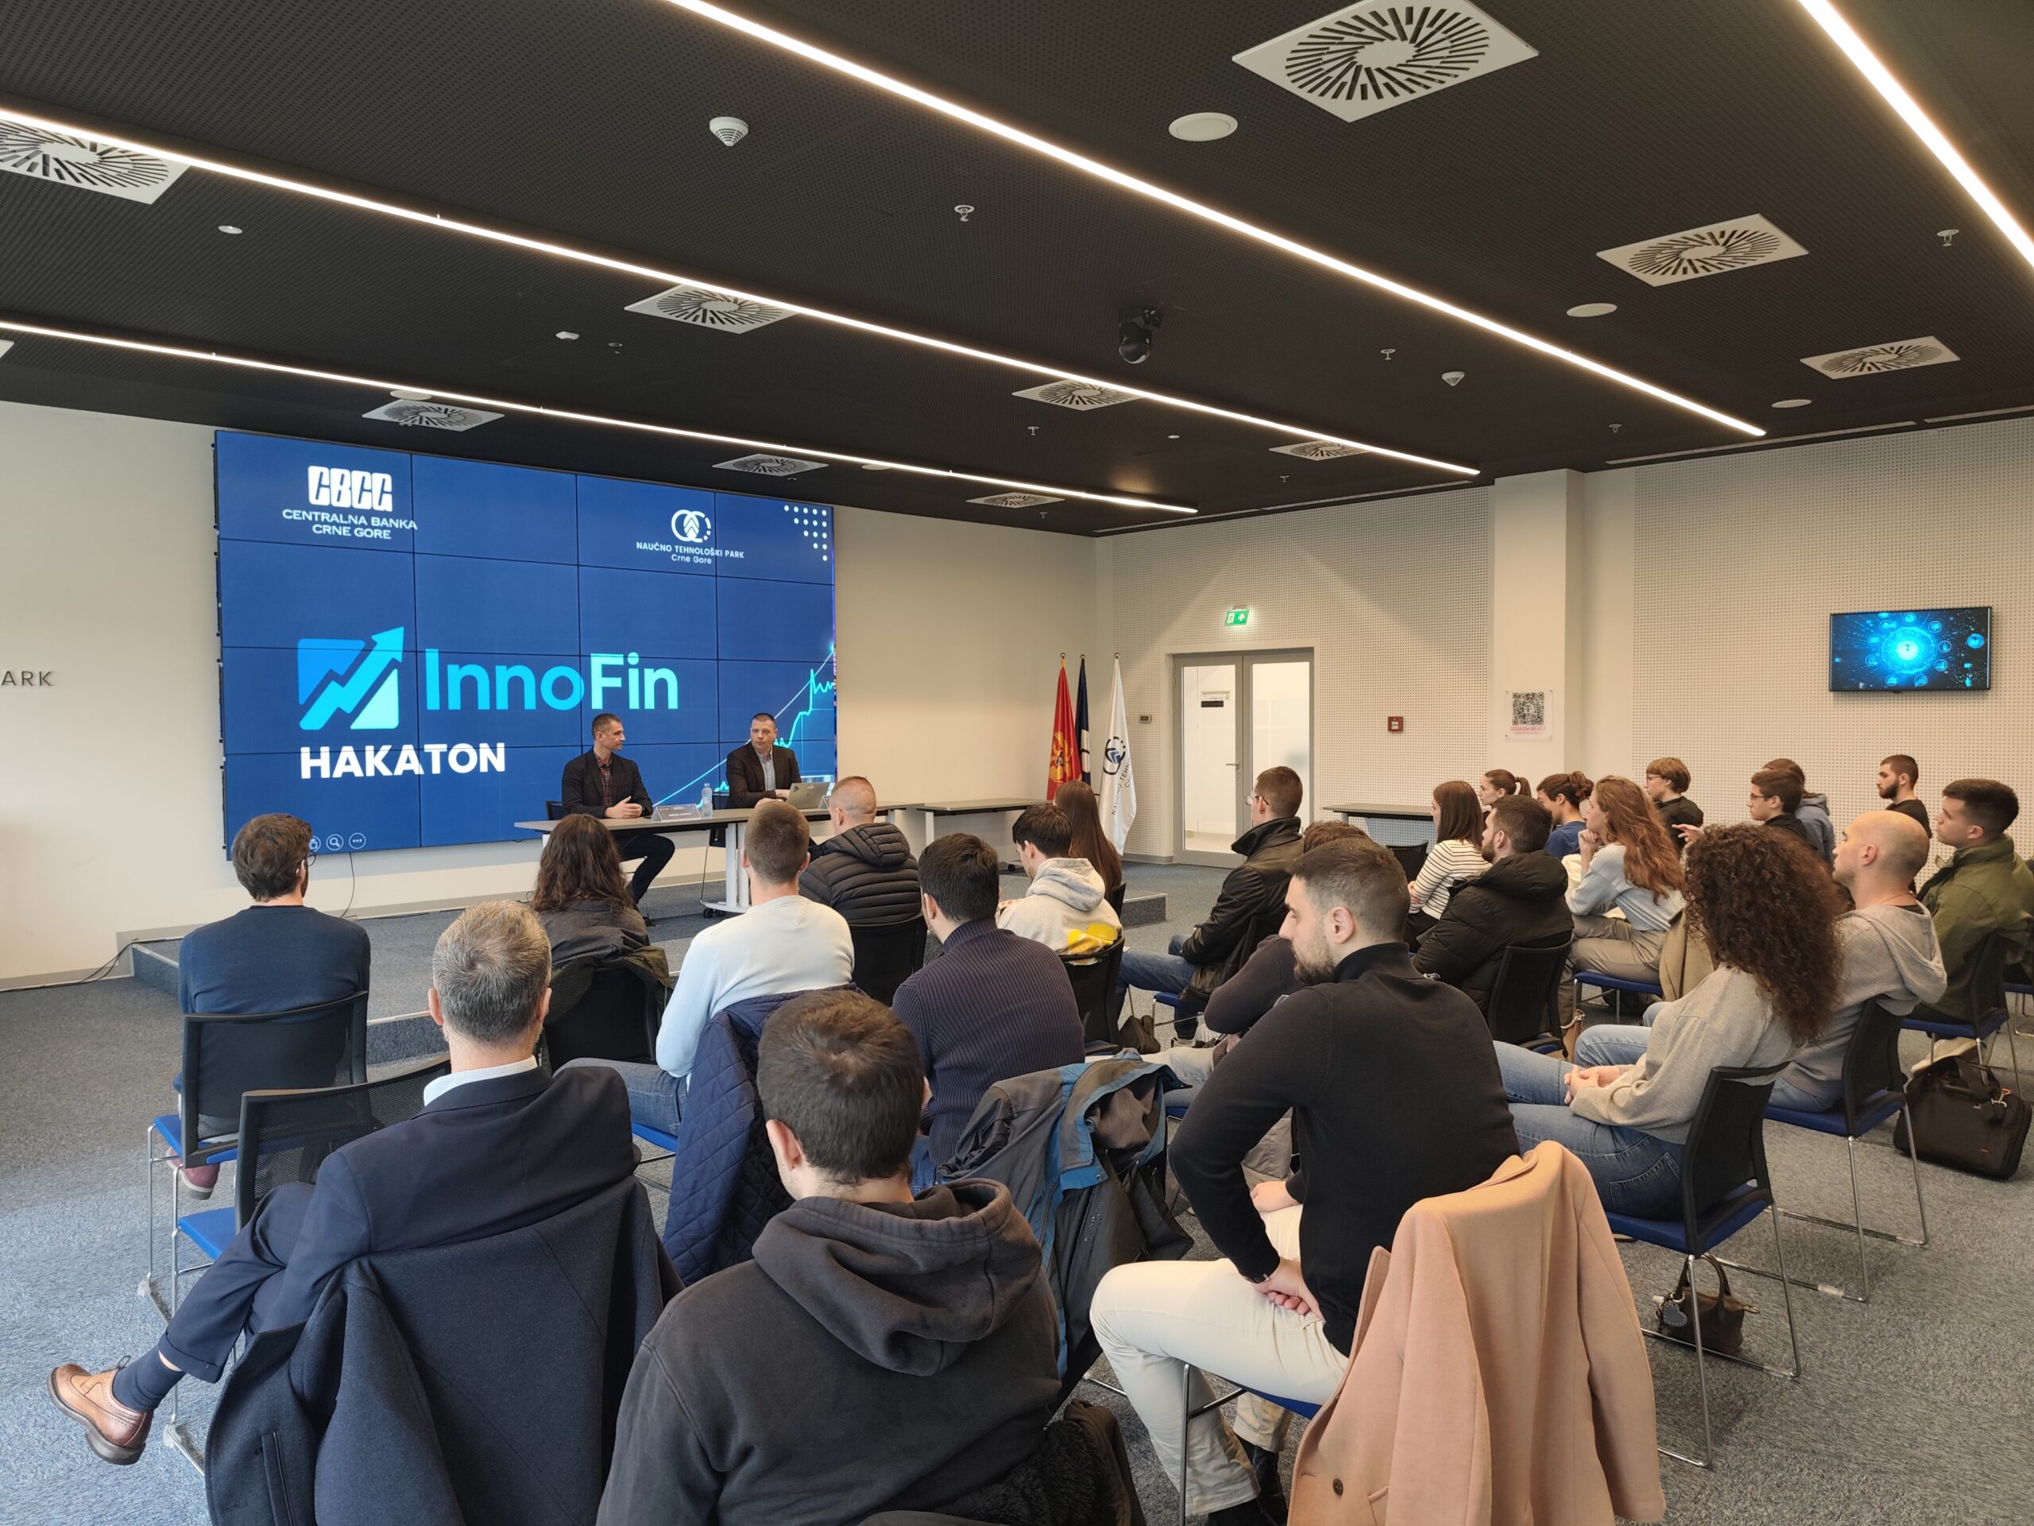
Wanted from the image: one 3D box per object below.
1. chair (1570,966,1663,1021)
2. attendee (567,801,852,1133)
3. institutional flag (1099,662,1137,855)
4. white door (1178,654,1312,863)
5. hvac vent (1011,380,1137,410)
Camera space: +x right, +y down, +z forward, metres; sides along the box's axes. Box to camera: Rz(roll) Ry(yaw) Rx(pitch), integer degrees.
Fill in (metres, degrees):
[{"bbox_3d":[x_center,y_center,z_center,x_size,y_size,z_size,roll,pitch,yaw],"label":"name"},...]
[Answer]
[{"bbox_3d":[2.685,0.926,5.650,0.540,0.820,0.520,-2,3,-44],"label":"chair"},{"bbox_3d":[-0.882,0.774,3.877,0.600,1.340,0.850,-2,3,-39],"label":"attendee"},{"bbox_3d":[1.069,-0.064,14.224,0.420,2.120,0.300,0,2,4],"label":"institutional flag"},{"bbox_3d":[2.204,-0.013,13.261,0.100,2.160,1.675,-2,3,-44],"label":"white door"},{"bbox_3d":[0.409,-2.151,7.906,0.613,0.031,0.613,-2,3,-44],"label":"hvac vent"}]

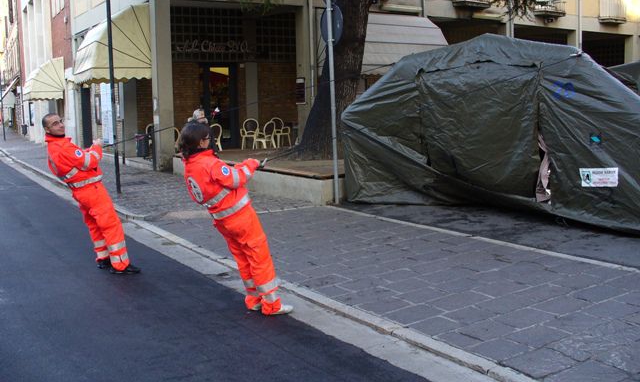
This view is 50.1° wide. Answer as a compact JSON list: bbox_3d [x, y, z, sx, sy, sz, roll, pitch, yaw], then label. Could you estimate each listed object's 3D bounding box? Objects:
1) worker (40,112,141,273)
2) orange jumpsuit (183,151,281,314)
[{"bbox_3d":[-2.497,0.041,7.398,0.580,1.780,0.560,-23,15,-25],"label":"worker"},{"bbox_3d":[-0.634,0.304,5.647,0.540,1.410,0.540,-24,16,-28],"label":"orange jumpsuit"}]

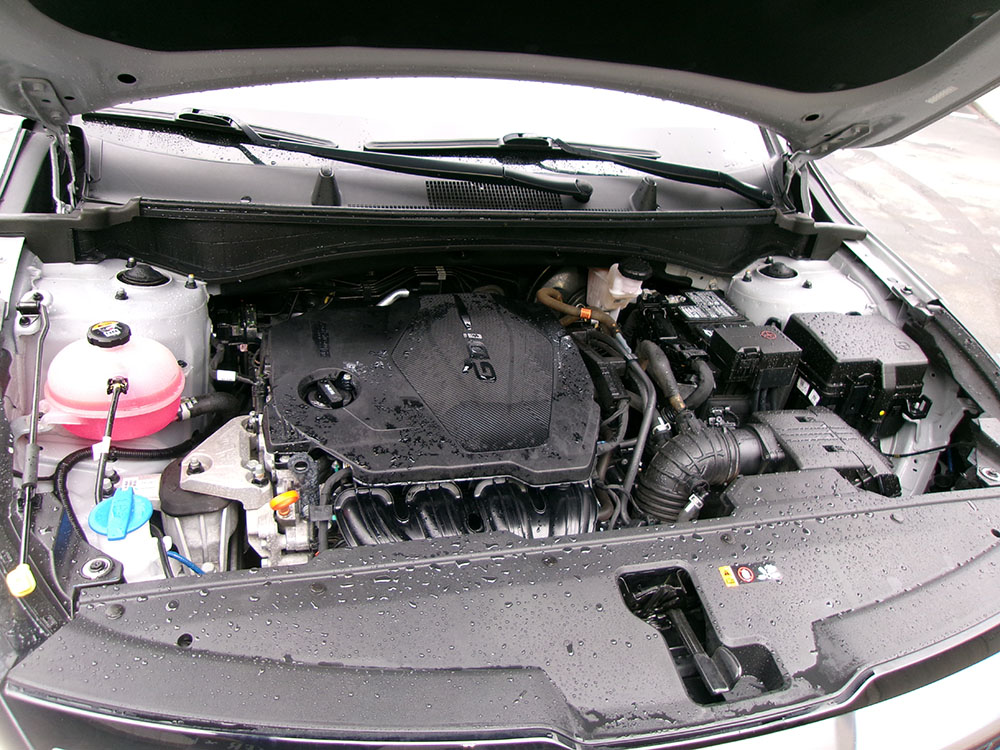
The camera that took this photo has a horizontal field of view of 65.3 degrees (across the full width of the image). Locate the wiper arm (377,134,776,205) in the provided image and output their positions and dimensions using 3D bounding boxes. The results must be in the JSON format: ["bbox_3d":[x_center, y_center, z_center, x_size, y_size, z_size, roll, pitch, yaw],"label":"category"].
[{"bbox_3d":[0.146,-0.419,1.565,0.827,0.048,0.170,2,50,-10],"label":"wiper arm"}]

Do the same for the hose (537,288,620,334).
[{"bbox_3d":[0.142,-0.106,1.411,0.164,0.056,0.061,27,37,27],"label":"hose"}]

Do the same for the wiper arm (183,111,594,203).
[{"bbox_3d":[-0.200,-0.411,1.441,0.774,0.063,0.070,10,49,-5],"label":"wiper arm"}]

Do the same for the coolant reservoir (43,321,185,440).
[{"bbox_3d":[-0.539,0.008,1.091,0.182,0.172,0.138,-3,34,-17],"label":"coolant reservoir"}]

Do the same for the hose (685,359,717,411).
[{"bbox_3d":[0.320,0.024,1.308,0.071,0.087,0.087,-3,34,-17],"label":"hose"}]

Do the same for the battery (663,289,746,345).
[{"bbox_3d":[0.372,-0.020,1.485,0.172,0.192,0.240,-3,34,-17],"label":"battery"}]

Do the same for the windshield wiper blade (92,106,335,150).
[{"bbox_3d":[-0.529,-0.461,1.433,0.472,0.051,0.042,7,56,-4],"label":"windshield wiper blade"}]

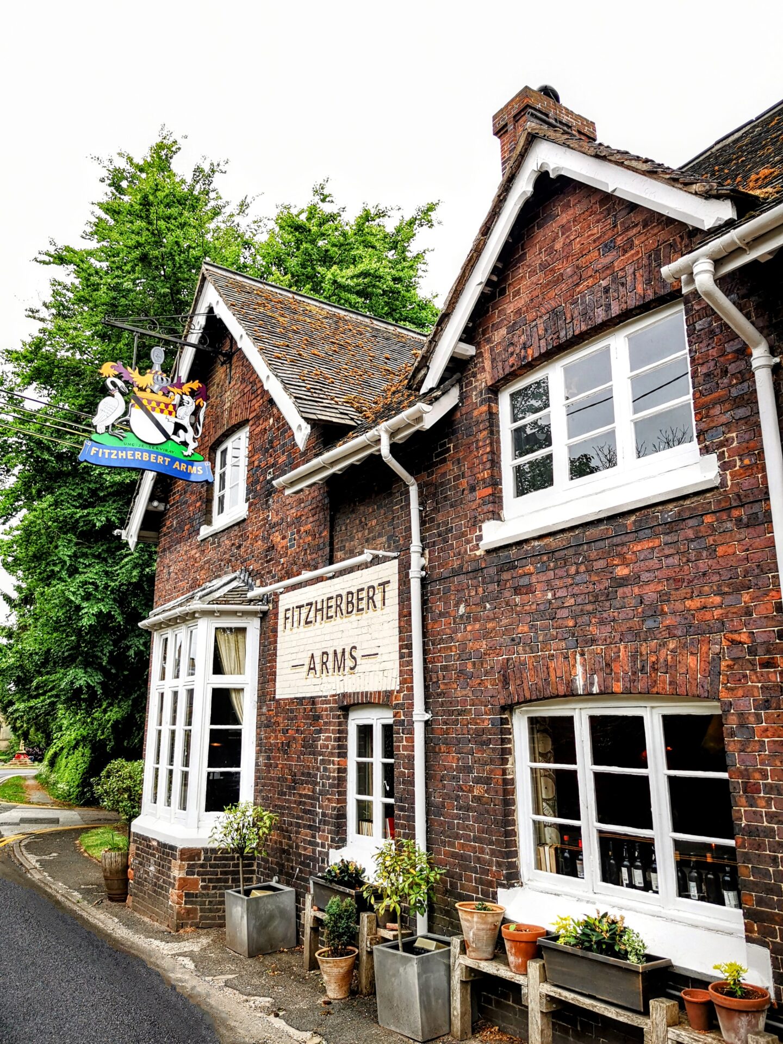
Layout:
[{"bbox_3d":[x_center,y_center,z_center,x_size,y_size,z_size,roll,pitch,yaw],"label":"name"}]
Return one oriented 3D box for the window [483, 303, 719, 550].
[{"bbox_3d":[1.355,-0.622,5.632,0.240,1.330,2.000,9,-17,-34],"label":"window"}]

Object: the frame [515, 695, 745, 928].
[{"bbox_3d":[1.420,1.735,5.126,0.130,1.210,1.750,9,-17,-34],"label":"frame"}]

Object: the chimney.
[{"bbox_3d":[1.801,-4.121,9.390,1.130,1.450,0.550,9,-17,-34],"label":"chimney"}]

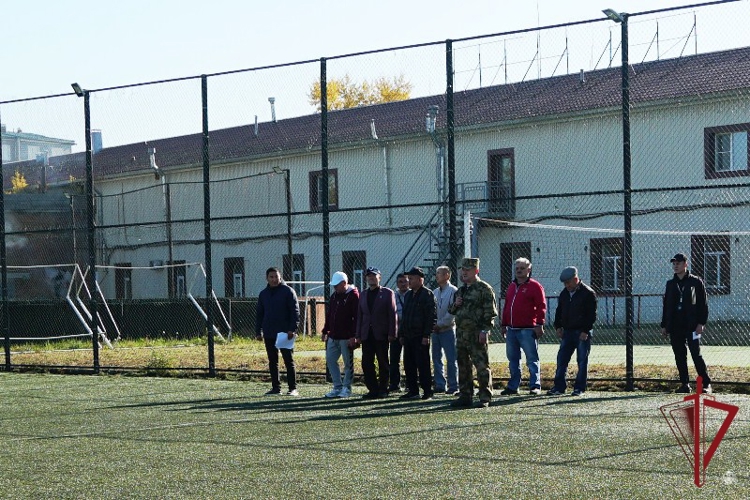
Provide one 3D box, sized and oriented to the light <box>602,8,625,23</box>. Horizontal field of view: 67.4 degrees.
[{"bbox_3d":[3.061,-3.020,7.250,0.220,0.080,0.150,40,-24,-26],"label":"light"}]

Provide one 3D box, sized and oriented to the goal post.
[{"bbox_3d":[-5.619,1.364,14.399,3.300,2.040,1.200,-2,-3,7],"label":"goal post"}]

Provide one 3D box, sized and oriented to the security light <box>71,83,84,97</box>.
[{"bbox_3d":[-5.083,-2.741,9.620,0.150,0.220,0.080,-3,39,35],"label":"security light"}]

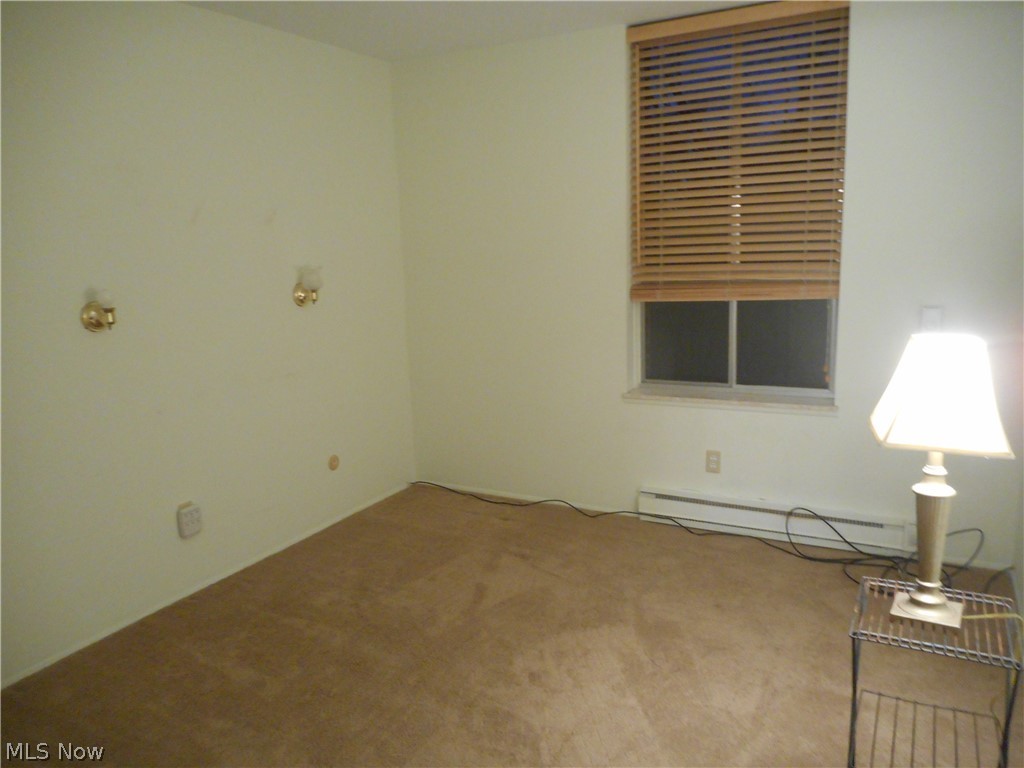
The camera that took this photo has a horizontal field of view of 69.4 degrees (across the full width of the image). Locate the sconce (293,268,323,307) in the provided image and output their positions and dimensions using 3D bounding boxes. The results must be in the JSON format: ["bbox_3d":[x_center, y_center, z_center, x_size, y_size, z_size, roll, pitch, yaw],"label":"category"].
[{"bbox_3d":[-0.984,-0.472,3.612,0.132,0.187,0.108,3,12,28],"label":"sconce"}]

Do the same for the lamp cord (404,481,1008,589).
[{"bbox_3d":[0.606,0.640,3.646,3.020,0.205,0.410,3,12,28],"label":"lamp cord"}]

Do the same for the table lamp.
[{"bbox_3d":[0.952,0.210,1.649,0.256,0.635,0.252,3,12,28],"label":"table lamp"}]

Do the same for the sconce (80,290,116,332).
[{"bbox_3d":[-1.482,-0.267,2.691,0.132,0.161,0.108,3,12,28],"label":"sconce"}]

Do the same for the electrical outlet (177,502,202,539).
[{"bbox_3d":[-1.363,0.573,3.119,0.034,0.129,0.091,3,12,28],"label":"electrical outlet"}]

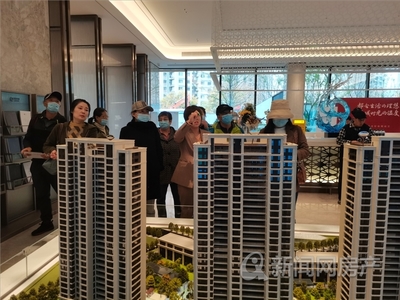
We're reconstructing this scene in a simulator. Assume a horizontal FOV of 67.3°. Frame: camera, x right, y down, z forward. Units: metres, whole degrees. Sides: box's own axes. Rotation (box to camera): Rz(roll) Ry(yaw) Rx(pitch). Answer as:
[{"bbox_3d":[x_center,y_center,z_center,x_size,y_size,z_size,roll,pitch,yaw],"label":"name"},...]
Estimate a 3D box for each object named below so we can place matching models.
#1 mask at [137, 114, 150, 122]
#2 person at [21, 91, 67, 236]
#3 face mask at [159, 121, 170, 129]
[{"bbox_3d":[-0.718,-0.402,3.850,0.150,0.110,0.085,-3,6,-30],"label":"mask"},{"bbox_3d":[-1.917,0.156,3.679,0.570,1.712,0.440,-1,6,-18],"label":"person"},{"bbox_3d":[-0.493,-0.352,4.200,0.145,0.110,0.085,2,6,15],"label":"face mask"}]

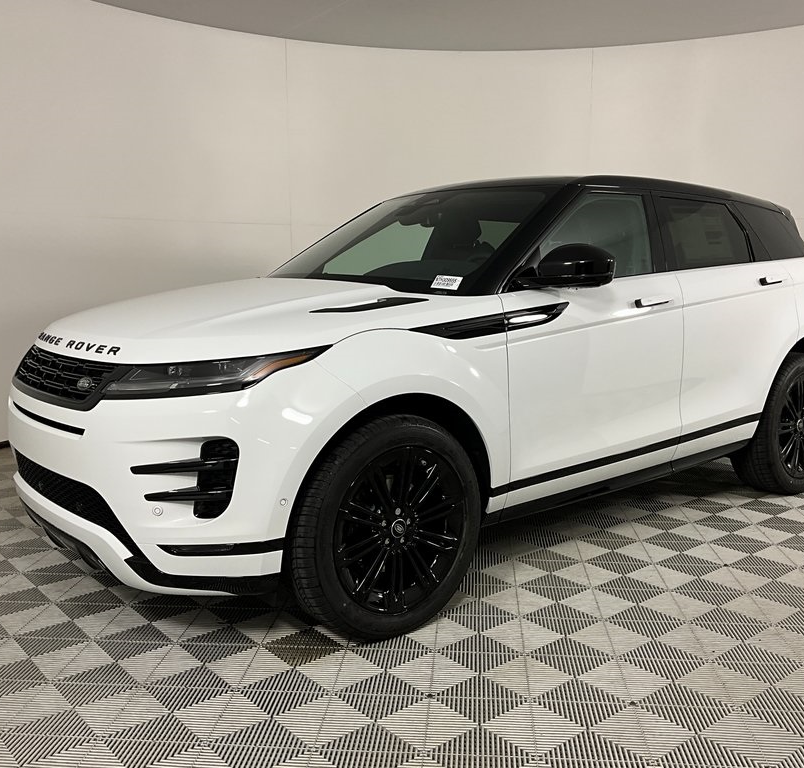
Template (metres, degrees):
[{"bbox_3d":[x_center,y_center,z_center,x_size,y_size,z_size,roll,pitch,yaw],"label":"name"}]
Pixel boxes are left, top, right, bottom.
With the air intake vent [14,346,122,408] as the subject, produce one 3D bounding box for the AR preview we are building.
[{"bbox_3d":[-1.181,-0.027,2.955,0.150,0.165,0.880,11,-1,-40],"label":"air intake vent"}]

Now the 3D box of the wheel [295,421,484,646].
[{"bbox_3d":[-0.068,0.453,2.876,0.750,0.750,0.250,-7,11,-38],"label":"wheel"}]

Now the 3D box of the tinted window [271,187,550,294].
[{"bbox_3d":[-0.014,-0.622,3.819,1.480,0.140,0.820,10,51,50],"label":"tinted window"}]

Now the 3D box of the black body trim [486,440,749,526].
[{"bbox_3d":[0.979,0.386,3.616,1.820,0.090,0.100,-7,11,-38],"label":"black body trim"}]

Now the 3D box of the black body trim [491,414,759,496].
[{"bbox_3d":[1.021,0.272,3.569,1.830,0.055,0.045,-9,12,-38],"label":"black body trim"}]

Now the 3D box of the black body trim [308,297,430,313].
[{"bbox_3d":[-0.110,-0.274,3.026,0.520,0.045,0.090,-10,13,-38],"label":"black body trim"}]

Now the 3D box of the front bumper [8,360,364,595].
[{"bbox_3d":[-0.975,0.205,3.155,0.720,0.700,1.880,-7,11,-38],"label":"front bumper"}]

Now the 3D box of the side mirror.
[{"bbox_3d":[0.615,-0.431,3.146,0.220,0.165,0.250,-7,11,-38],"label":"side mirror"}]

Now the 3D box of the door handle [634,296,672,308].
[{"bbox_3d":[1.023,-0.335,3.504,0.250,0.045,0.050,-7,11,-38],"label":"door handle"}]

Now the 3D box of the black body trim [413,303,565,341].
[{"bbox_3d":[0.328,-0.220,3.007,0.740,0.085,0.060,-12,14,-37],"label":"black body trim"}]

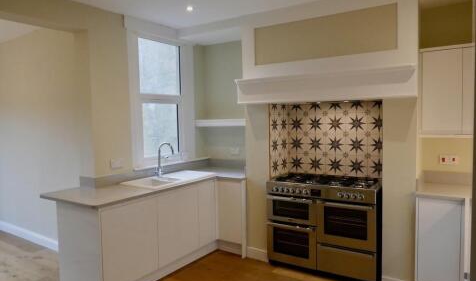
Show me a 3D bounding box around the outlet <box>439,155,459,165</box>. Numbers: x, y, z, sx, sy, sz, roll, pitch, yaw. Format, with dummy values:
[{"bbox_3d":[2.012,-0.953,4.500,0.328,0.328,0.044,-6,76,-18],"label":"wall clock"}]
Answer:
[{"bbox_3d":[1.989,0.185,3.111,0.147,0.087,0.012,1,3,32],"label":"outlet"}]

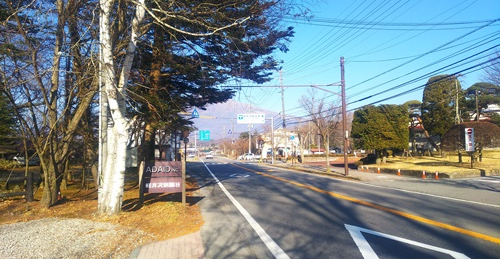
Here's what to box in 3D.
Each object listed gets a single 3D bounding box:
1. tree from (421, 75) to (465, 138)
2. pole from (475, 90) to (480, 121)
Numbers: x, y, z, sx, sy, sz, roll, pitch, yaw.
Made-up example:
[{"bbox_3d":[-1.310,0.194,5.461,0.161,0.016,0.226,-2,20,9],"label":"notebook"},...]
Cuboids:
[{"bbox_3d":[21.677,-1.778,42.304,4.900,8.950,4.800,0,-4,-8],"label":"tree"},{"bbox_3d":[25.608,-0.864,42.242,0.280,7.110,0.280,0,-4,-8],"label":"pole"}]

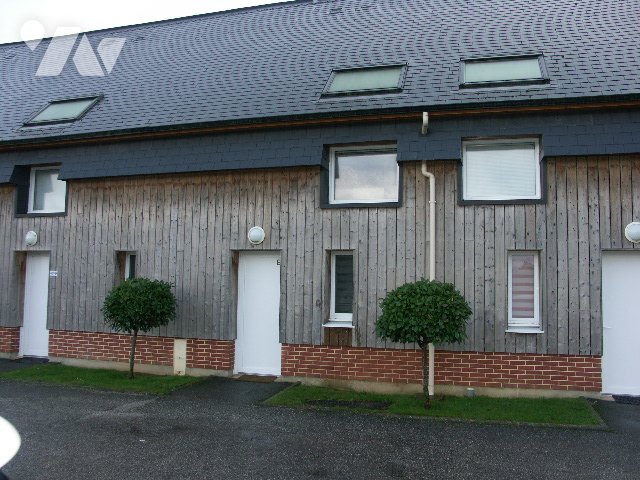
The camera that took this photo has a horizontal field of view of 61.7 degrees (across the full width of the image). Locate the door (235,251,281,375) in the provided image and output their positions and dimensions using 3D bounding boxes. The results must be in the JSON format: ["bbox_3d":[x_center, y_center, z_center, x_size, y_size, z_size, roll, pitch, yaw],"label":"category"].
[{"bbox_3d":[-1.043,1.242,9.171,0.890,2.120,0.080,0,-4,16],"label":"door"}]

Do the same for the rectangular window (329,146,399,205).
[{"bbox_3d":[0.726,-1.068,8.802,1.160,0.950,0.080,0,-4,16],"label":"rectangular window"}]

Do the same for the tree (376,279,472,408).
[{"bbox_3d":[1.448,1.429,7.418,1.280,1.770,1.250,0,-4,16],"label":"tree"}]

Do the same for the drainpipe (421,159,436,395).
[{"bbox_3d":[1.640,0.549,8.066,0.220,3.530,0.110,0,-4,16],"label":"drainpipe"}]

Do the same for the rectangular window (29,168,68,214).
[{"bbox_3d":[-5.302,-0.988,10.559,1.080,0.940,0.080,0,-4,16],"label":"rectangular window"}]

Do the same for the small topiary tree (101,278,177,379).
[{"bbox_3d":[-3.075,1.480,8.946,1.200,1.660,1.180,0,-4,16],"label":"small topiary tree"}]

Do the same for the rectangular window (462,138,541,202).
[{"bbox_3d":[2.776,-1.075,8.203,1.130,0.930,0.080,0,-4,16],"label":"rectangular window"}]

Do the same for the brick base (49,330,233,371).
[{"bbox_3d":[-3.291,1.952,9.658,3.740,0.500,0.200,0,-4,16],"label":"brick base"}]

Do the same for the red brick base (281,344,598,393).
[{"bbox_3d":[1.681,1.916,8.206,4.750,0.510,0.200,0,-4,16],"label":"red brick base"}]

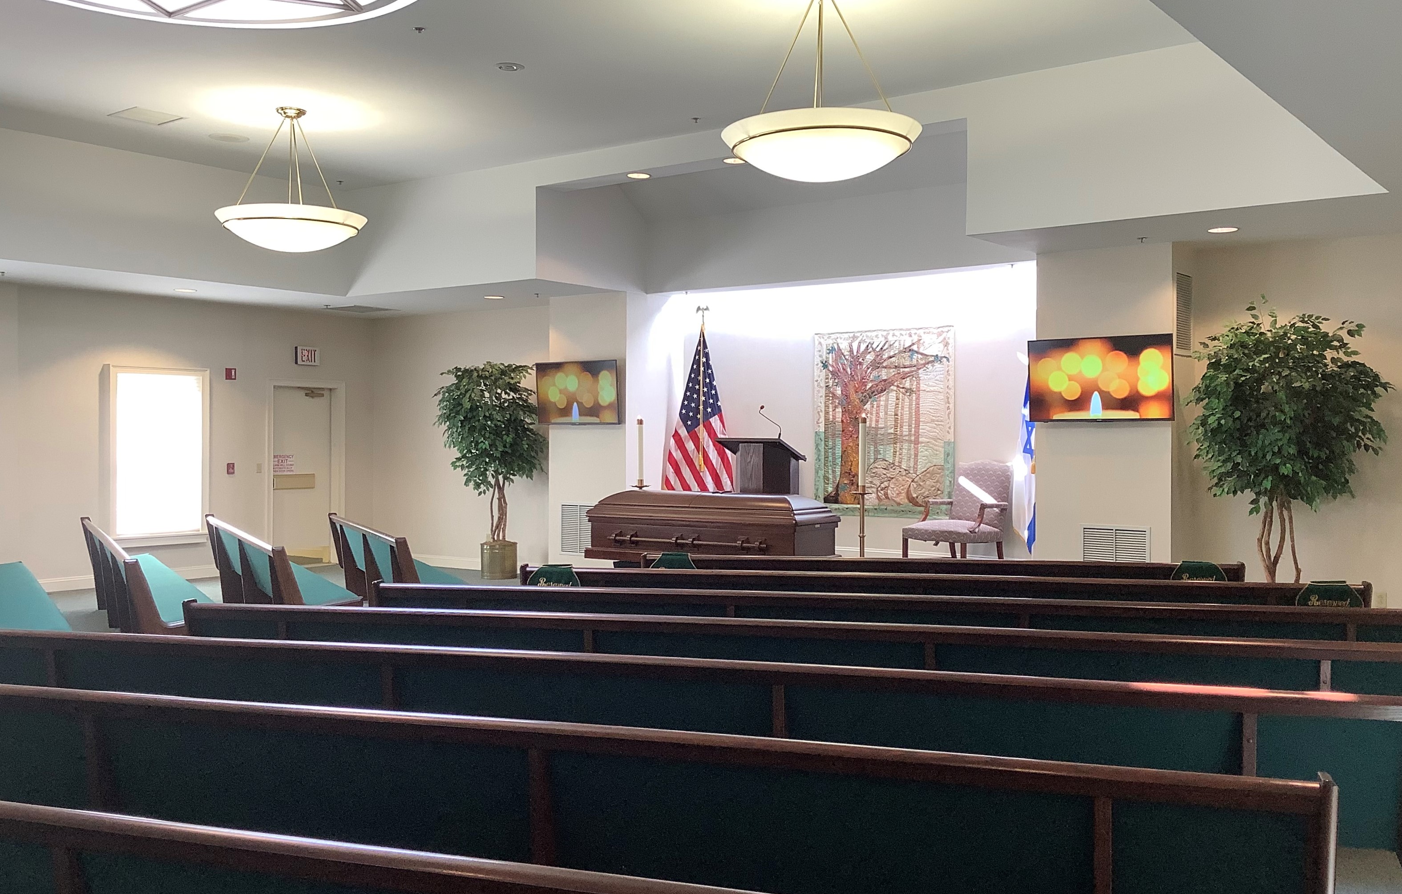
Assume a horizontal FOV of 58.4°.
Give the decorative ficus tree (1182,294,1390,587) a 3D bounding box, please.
[{"bbox_3d":[4.390,0.206,9.400,1.420,2.580,1.380,0,0,35],"label":"decorative ficus tree"}]

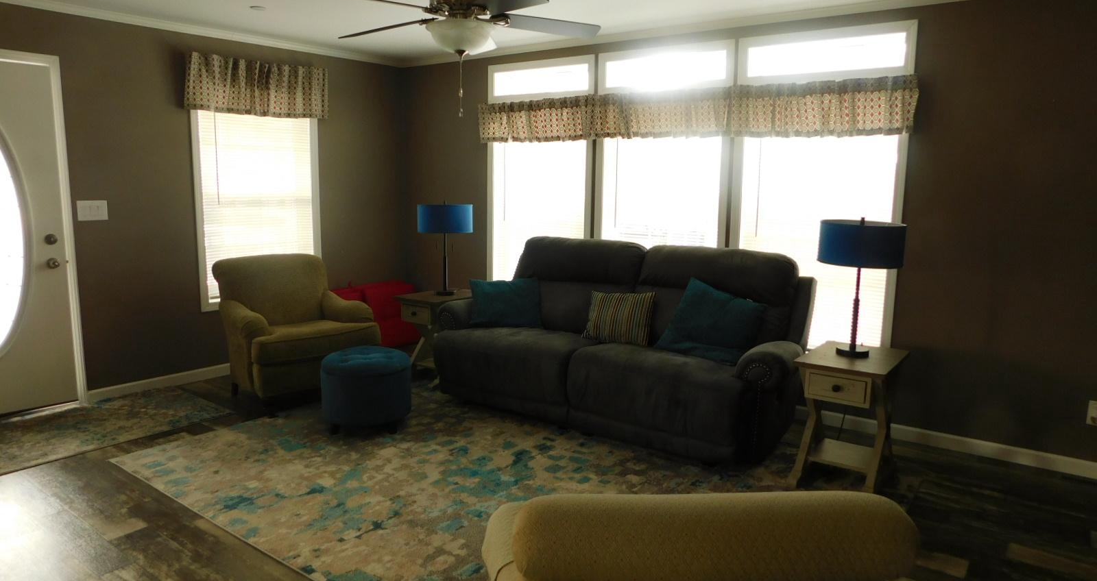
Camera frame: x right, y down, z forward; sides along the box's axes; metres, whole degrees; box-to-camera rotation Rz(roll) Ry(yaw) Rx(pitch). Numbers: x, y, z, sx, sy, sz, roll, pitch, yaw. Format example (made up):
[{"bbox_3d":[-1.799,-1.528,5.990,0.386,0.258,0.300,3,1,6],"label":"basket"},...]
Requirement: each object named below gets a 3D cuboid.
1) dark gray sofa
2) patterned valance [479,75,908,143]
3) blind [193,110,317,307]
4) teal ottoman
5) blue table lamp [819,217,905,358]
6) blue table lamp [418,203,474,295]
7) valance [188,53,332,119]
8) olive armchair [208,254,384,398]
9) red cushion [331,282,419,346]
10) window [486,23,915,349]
[{"bbox_3d":[0.431,0.248,4.540,2.300,1.030,0.980,7,11,37],"label":"dark gray sofa"},{"bbox_3d":[0.703,-1.149,4.828,3.130,0.300,0.110,7,11,37],"label":"patterned valance"},{"bbox_3d":[-2.138,-0.687,5.413,0.060,1.430,0.890,7,11,37],"label":"blind"},{"bbox_3d":[-1.053,0.575,4.259,0.515,0.430,0.515,0,9,-7],"label":"teal ottoman"},{"bbox_3d":[1.499,-0.020,3.533,0.405,0.670,0.405,7,11,37],"label":"blue table lamp"},{"bbox_3d":[-0.740,-0.297,5.193,0.395,0.660,0.395,1,9,0],"label":"blue table lamp"},{"bbox_3d":[-2.074,-1.457,5.259,0.100,0.370,1.090,7,11,37],"label":"valance"},{"bbox_3d":[-1.676,0.232,4.934,0.850,0.890,0.890,-7,12,-42],"label":"olive armchair"},{"bbox_3d":[-1.272,0.232,5.959,0.750,0.590,0.620,-5,10,-32],"label":"red cushion"},{"bbox_3d":[0.739,-0.677,4.956,3.067,1.880,0.100,7,11,37],"label":"window"}]

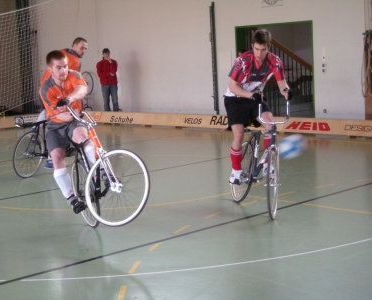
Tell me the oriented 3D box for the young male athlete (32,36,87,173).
[{"bbox_3d":[-1.670,-0.628,10.500,0.640,1.700,0.760,3,8,38],"label":"young male athlete"}]

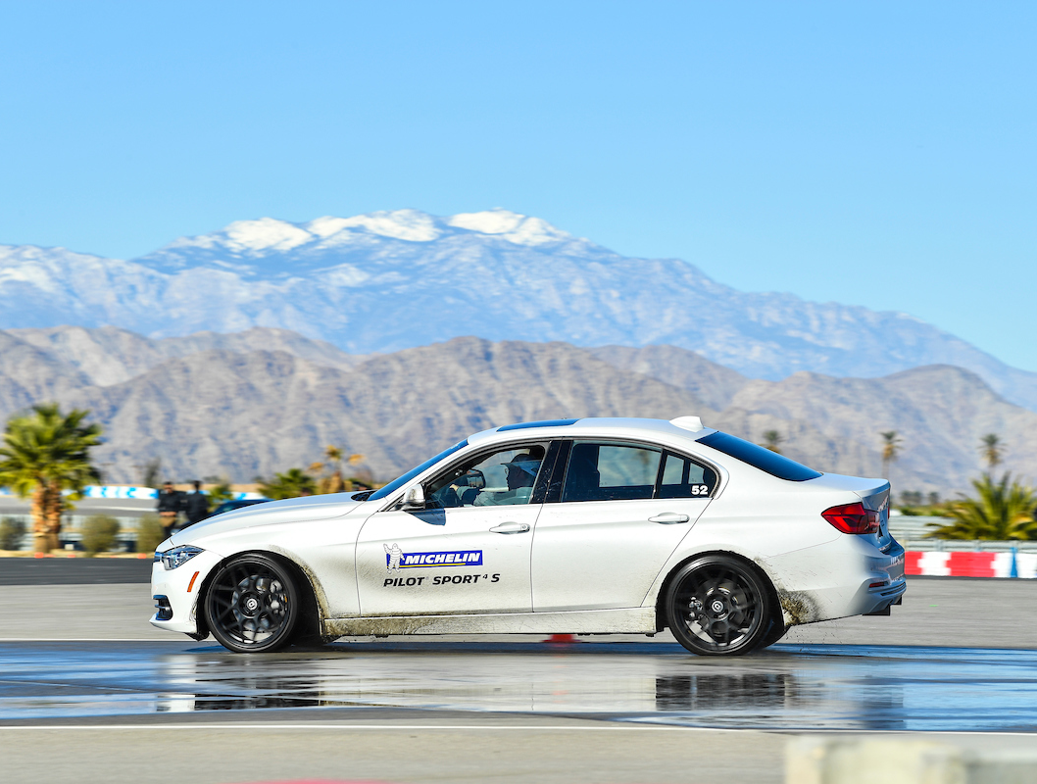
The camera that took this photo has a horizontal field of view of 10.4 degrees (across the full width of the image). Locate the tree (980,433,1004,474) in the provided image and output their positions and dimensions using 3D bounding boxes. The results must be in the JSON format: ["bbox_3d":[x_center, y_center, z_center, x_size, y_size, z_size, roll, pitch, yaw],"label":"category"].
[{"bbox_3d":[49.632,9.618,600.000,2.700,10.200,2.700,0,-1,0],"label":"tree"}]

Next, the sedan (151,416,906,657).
[{"bbox_3d":[0.050,0.872,35.000,4.640,1.430,1.830,0,-1,8],"label":"sedan"}]

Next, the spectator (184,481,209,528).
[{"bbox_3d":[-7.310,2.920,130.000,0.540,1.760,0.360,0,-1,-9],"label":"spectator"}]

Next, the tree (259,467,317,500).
[{"bbox_3d":[-6.487,3.305,160.000,1.800,2.450,1.800,0,-1,0],"label":"tree"}]

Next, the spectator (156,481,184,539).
[{"bbox_3d":[-7.945,2.942,130.000,0.520,1.750,0.360,0,-1,-6],"label":"spectator"}]

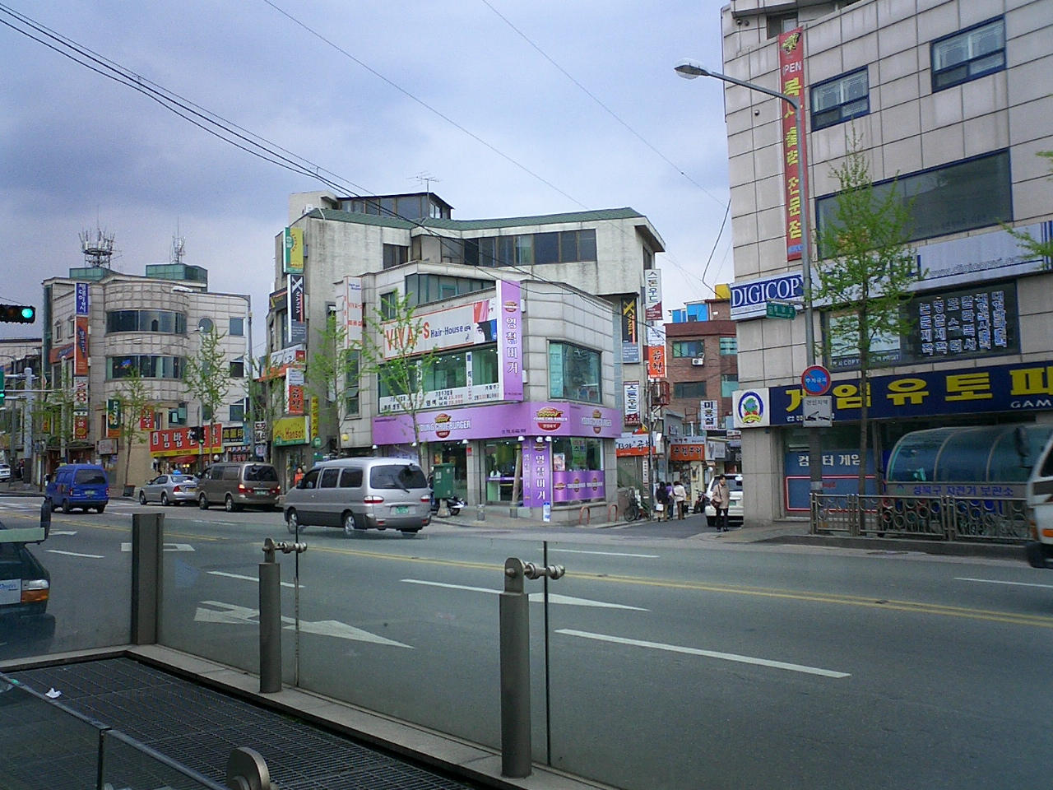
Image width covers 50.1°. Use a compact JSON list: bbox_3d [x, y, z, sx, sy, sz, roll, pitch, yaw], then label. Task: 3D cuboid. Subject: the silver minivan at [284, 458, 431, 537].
[{"bbox_3d":[-4.550,2.680,29.600,1.820,1.930,4.700,2,-5,-39],"label":"silver minivan"}]

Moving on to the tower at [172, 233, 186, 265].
[{"bbox_3d":[-24.858,-10.385,80.500,1.000,2.200,1.000,2,-5,-37],"label":"tower"}]

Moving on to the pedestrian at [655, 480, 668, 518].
[{"bbox_3d":[5.367,4.228,44.500,0.500,1.590,0.420,-2,-4,12],"label":"pedestrian"}]

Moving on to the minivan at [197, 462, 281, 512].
[{"bbox_3d":[-11.046,3.531,43.104,1.900,1.750,4.890,1,-5,-34],"label":"minivan"}]

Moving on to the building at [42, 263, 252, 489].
[{"bbox_3d":[-26.990,-1.148,80.686,12.000,15.500,9.500,2,-5,-37],"label":"building"}]

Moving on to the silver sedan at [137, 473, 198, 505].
[{"bbox_3d":[-16.200,4.360,51.600,1.800,1.450,4.700,2,-5,-39],"label":"silver sedan"}]

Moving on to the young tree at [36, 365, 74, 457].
[{"bbox_3d":[-27.700,2.000,66.000,2.400,7.300,2.400,1,-4,-23],"label":"young tree"}]

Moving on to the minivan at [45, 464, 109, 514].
[{"bbox_3d":[-17.458,3.635,43.760,1.420,1.880,3.500,2,-5,-37],"label":"minivan"}]

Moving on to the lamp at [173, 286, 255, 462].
[{"bbox_3d":[-13.650,0.080,49.200,3.600,9.400,0.350,2,-5,-39],"label":"lamp"}]

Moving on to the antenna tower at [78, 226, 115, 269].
[{"bbox_3d":[-29.540,-10.111,77.500,2.300,2.800,2.300,2,-5,-37],"label":"antenna tower"}]

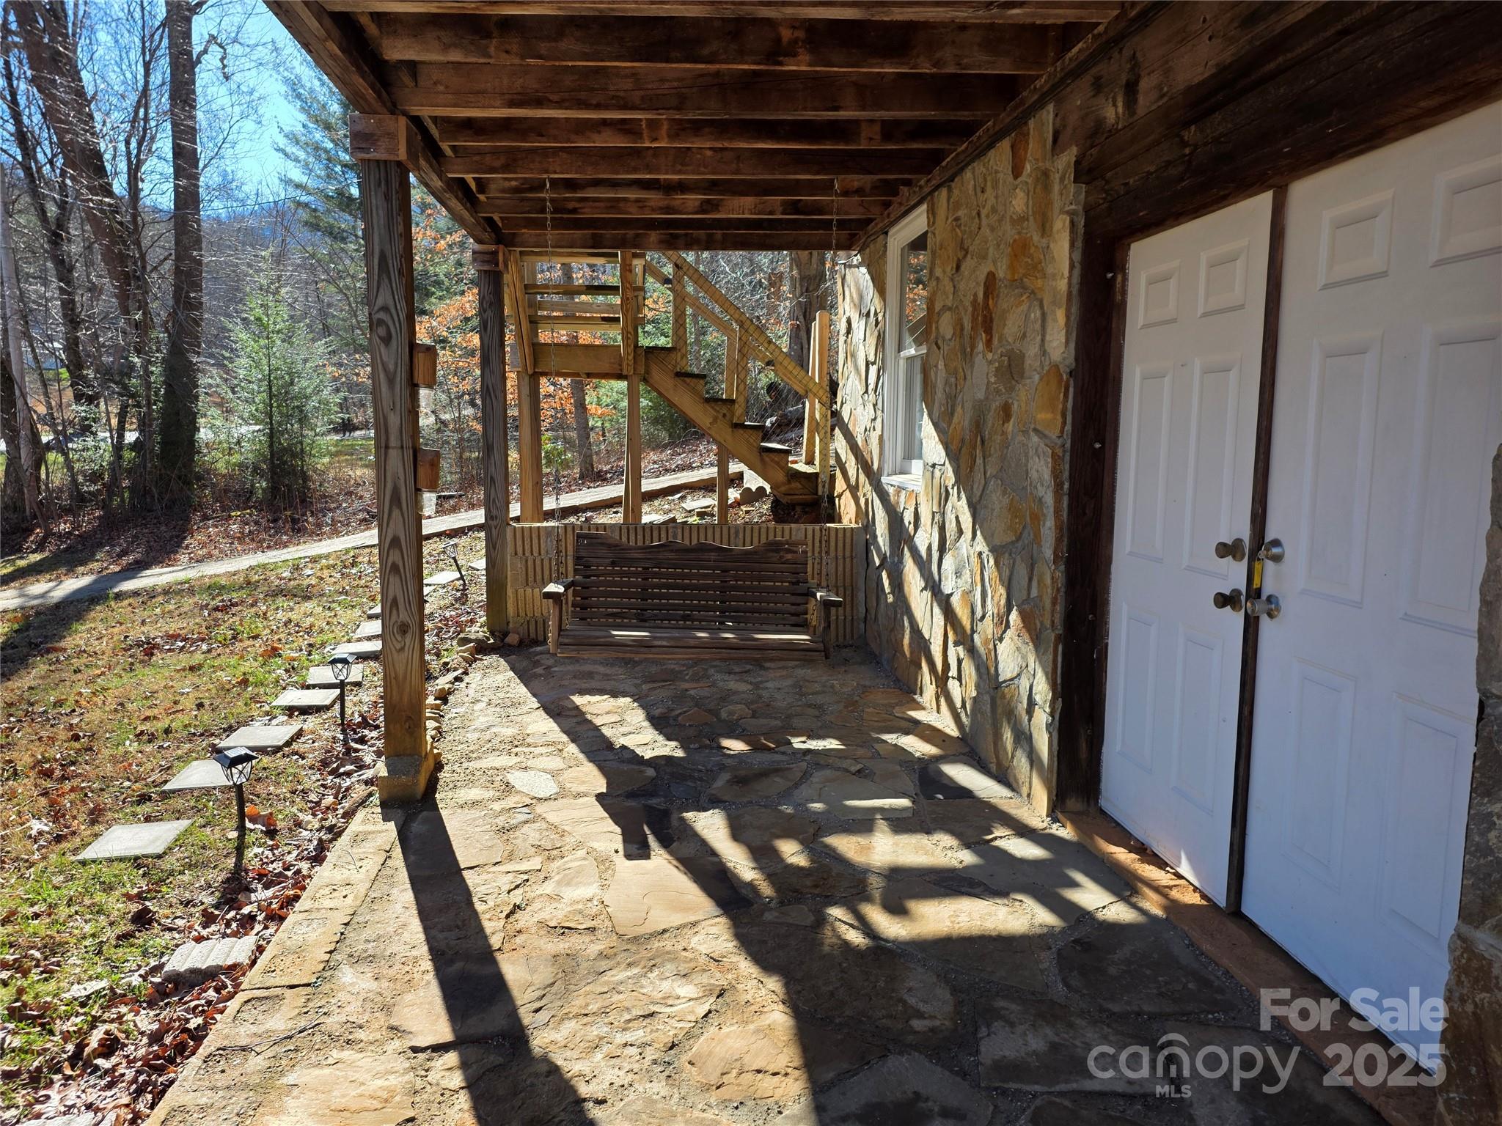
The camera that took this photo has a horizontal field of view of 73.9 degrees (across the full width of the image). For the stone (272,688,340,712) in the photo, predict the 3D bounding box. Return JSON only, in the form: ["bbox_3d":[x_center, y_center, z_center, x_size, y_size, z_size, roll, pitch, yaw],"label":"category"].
[{"bbox_3d":[-2.455,0.767,5.533,0.300,0.042,0.285,-1,11,-6],"label":"stone"}]

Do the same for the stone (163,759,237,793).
[{"bbox_3d":[-2.414,0.974,4.495,0.310,0.042,0.315,-1,11,-6],"label":"stone"}]

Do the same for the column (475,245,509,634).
[{"bbox_3d":[-1.697,-0.786,6.612,0.175,2.520,0.175,-1,8,-6],"label":"column"}]

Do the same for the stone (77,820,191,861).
[{"bbox_3d":[-2.385,1.098,3.882,0.300,0.042,0.300,-1,11,-6],"label":"stone"}]

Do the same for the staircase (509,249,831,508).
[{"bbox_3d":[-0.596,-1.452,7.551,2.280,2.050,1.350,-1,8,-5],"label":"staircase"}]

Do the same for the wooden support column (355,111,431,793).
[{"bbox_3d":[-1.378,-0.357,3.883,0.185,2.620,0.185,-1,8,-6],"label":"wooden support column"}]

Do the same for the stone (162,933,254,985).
[{"bbox_3d":[-1.615,1.217,3.013,0.200,0.070,0.190,-1,8,-6],"label":"stone"}]

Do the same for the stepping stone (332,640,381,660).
[{"bbox_3d":[-2.533,0.571,6.511,0.310,0.042,0.280,-1,11,-6],"label":"stepping stone"}]

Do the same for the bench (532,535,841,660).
[{"bbox_3d":[-0.268,0.128,4.678,1.310,0.510,0.640,0,8,-4],"label":"bench"}]

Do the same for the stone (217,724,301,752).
[{"bbox_3d":[-2.429,0.883,4.953,0.305,0.042,0.300,-1,11,-6],"label":"stone"}]

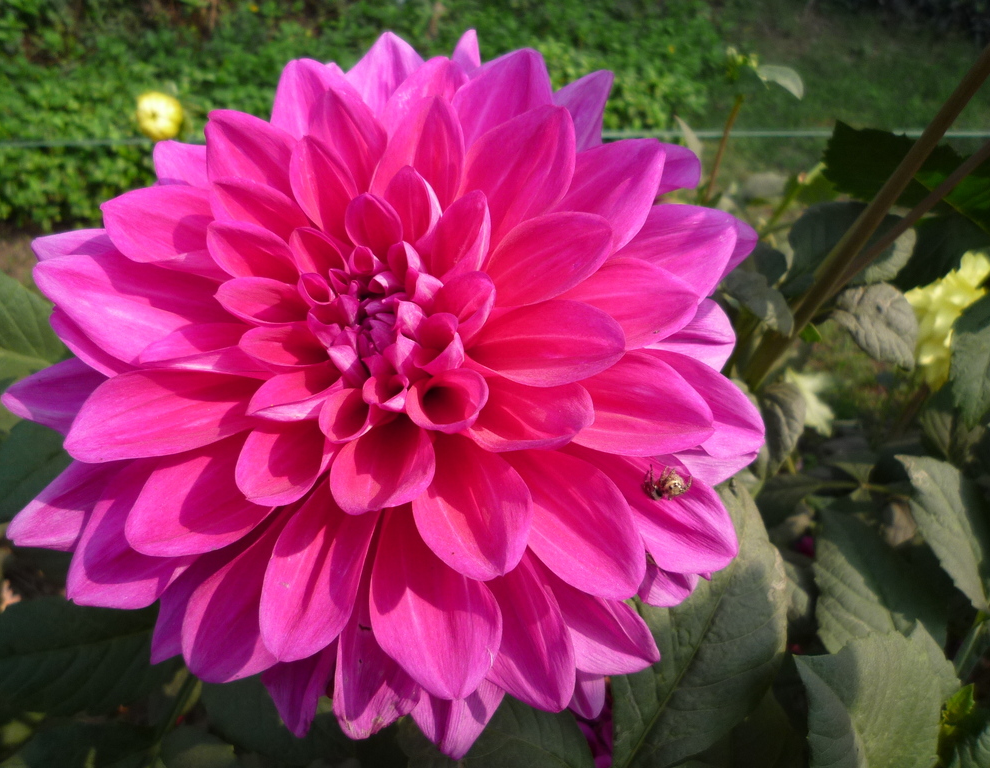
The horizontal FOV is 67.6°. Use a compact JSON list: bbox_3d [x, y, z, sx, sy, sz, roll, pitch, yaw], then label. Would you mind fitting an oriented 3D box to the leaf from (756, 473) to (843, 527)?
[{"bbox_3d":[0.126,0.049,0.310,0.038,0.012,0.026,-4,54,-10],"label":"leaf"}]

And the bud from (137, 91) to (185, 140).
[{"bbox_3d":[-0.308,-0.247,0.680,0.041,0.041,0.041,4,28,8],"label":"bud"}]

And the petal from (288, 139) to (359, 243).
[{"bbox_3d":[-0.050,-0.057,0.216,0.019,0.031,0.011,-31,12,-14],"label":"petal"}]

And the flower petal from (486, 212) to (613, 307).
[{"bbox_3d":[0.016,-0.037,0.242,0.051,0.027,0.012,-28,-19,24],"label":"flower petal"}]

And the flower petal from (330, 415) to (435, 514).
[{"bbox_3d":[-0.029,0.020,0.193,0.025,0.014,0.031,-3,50,-4],"label":"flower petal"}]

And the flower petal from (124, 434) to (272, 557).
[{"bbox_3d":[-0.087,0.033,0.225,0.051,0.012,0.027,-33,74,-26],"label":"flower petal"}]

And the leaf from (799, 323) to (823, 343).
[{"bbox_3d":[0.164,-0.027,0.385,0.014,0.004,0.010,32,64,0],"label":"leaf"}]

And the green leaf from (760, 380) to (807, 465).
[{"bbox_3d":[0.130,0.018,0.340,0.028,0.042,0.012,15,-16,-27],"label":"green leaf"}]

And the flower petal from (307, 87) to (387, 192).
[{"bbox_3d":[-0.045,-0.073,0.224,0.021,0.034,0.011,-30,7,-11],"label":"flower petal"}]

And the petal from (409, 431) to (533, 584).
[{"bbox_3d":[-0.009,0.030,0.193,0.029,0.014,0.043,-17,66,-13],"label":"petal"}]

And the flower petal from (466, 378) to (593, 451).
[{"bbox_3d":[0.008,0.006,0.205,0.038,0.015,0.019,7,72,6],"label":"flower petal"}]

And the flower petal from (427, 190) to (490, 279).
[{"bbox_3d":[-0.009,-0.040,0.204,0.015,0.027,0.014,29,11,19],"label":"flower petal"}]

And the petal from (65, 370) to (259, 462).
[{"bbox_3d":[-0.094,0.011,0.211,0.055,0.012,0.023,-12,71,-4],"label":"petal"}]

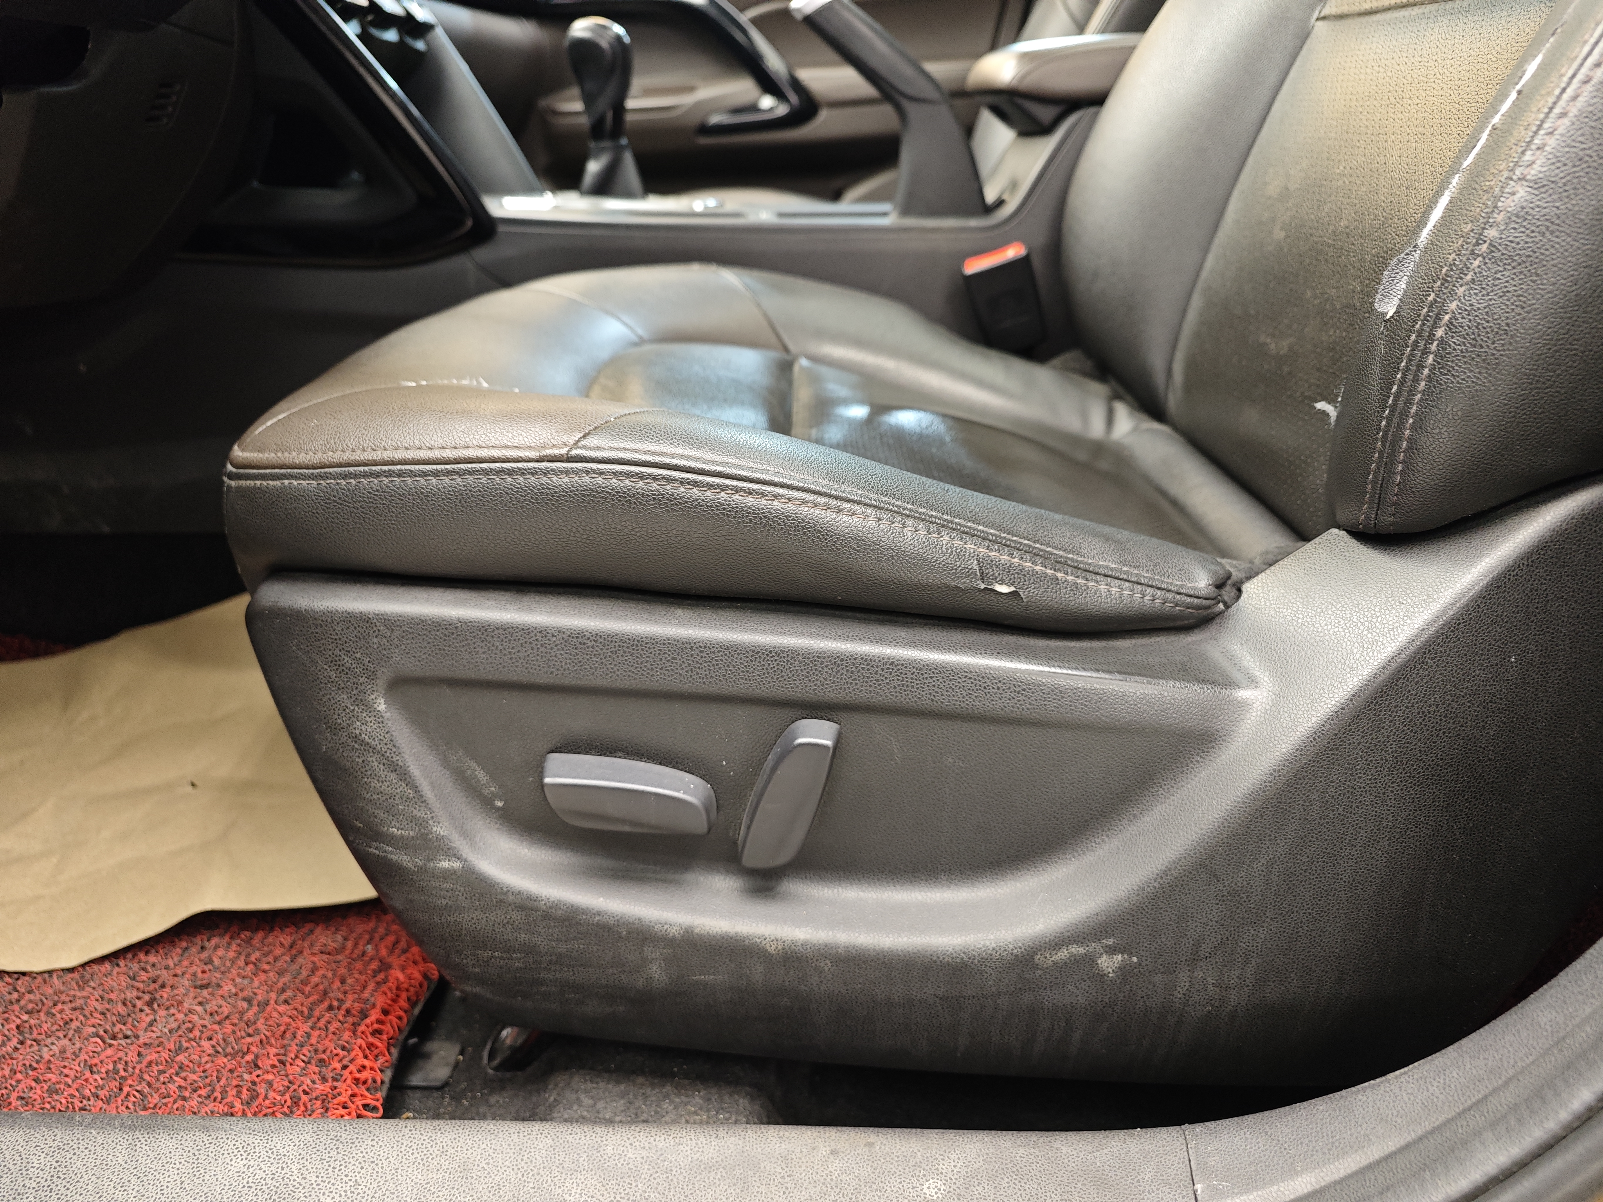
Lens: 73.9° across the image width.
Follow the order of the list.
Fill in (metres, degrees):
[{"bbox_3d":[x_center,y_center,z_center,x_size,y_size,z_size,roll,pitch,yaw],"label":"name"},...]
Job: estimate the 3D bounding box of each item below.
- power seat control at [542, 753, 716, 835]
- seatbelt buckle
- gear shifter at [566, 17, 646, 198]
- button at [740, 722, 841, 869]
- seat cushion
[{"bbox_3d":[-0.092,0.106,0.572,0.088,0.028,0.023,5,16,-1],"label":"power seat control"},{"bbox_3d":[0.179,-0.269,0.950,0.056,0.078,0.024,-16,35,9],"label":"seatbelt buckle"},{"bbox_3d":[-0.180,-0.457,0.992,0.065,0.153,0.055,0,28,0],"label":"gear shifter"},{"bbox_3d":[-0.006,0.105,0.572,0.032,0.084,0.023,23,15,-6],"label":"button"},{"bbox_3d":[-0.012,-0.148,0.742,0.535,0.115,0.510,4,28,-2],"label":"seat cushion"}]

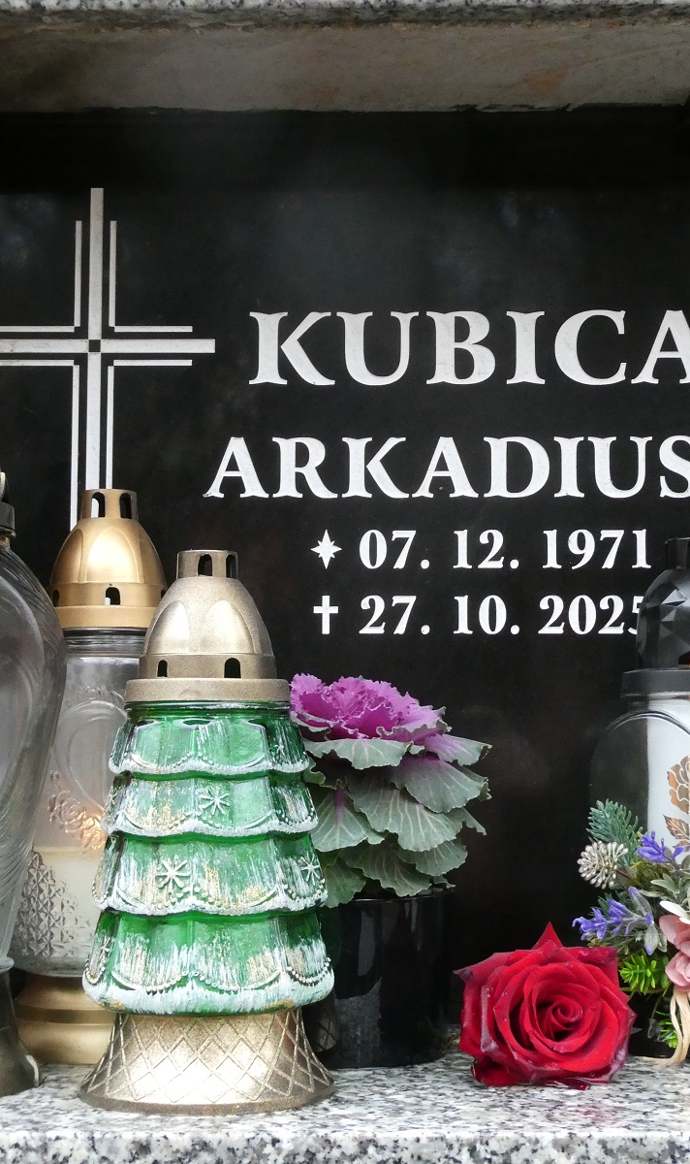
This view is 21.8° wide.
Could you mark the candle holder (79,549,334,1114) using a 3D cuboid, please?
[{"bbox_3d":[-0.063,0.109,0.830,0.116,0.245,0.116,0,-5,0],"label":"candle holder"}]

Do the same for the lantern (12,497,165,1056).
[{"bbox_3d":[-0.124,0.096,0.933,0.098,0.288,0.098,0,-5,0],"label":"lantern"}]

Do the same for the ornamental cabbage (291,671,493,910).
[{"bbox_3d":[0.013,0.105,0.919,0.126,0.112,0.122,0,-5,0],"label":"ornamental cabbage"}]

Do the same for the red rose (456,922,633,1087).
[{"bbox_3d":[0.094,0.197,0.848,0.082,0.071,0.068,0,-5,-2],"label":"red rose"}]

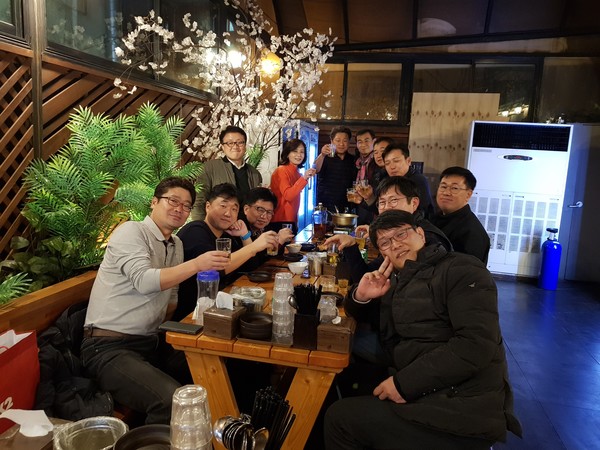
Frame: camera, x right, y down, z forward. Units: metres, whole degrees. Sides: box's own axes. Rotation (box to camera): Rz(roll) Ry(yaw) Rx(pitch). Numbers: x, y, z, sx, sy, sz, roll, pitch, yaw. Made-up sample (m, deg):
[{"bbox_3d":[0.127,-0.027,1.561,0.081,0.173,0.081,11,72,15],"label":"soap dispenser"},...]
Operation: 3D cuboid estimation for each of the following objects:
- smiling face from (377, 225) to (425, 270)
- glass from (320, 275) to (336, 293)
[{"bbox_3d":[0.357,0.080,1.600,0.160,0.190,0.140,-21,5,32],"label":"smiling face"},{"bbox_3d":[0.144,0.304,2.240,0.074,0.095,0.074,4,9,12],"label":"glass"}]

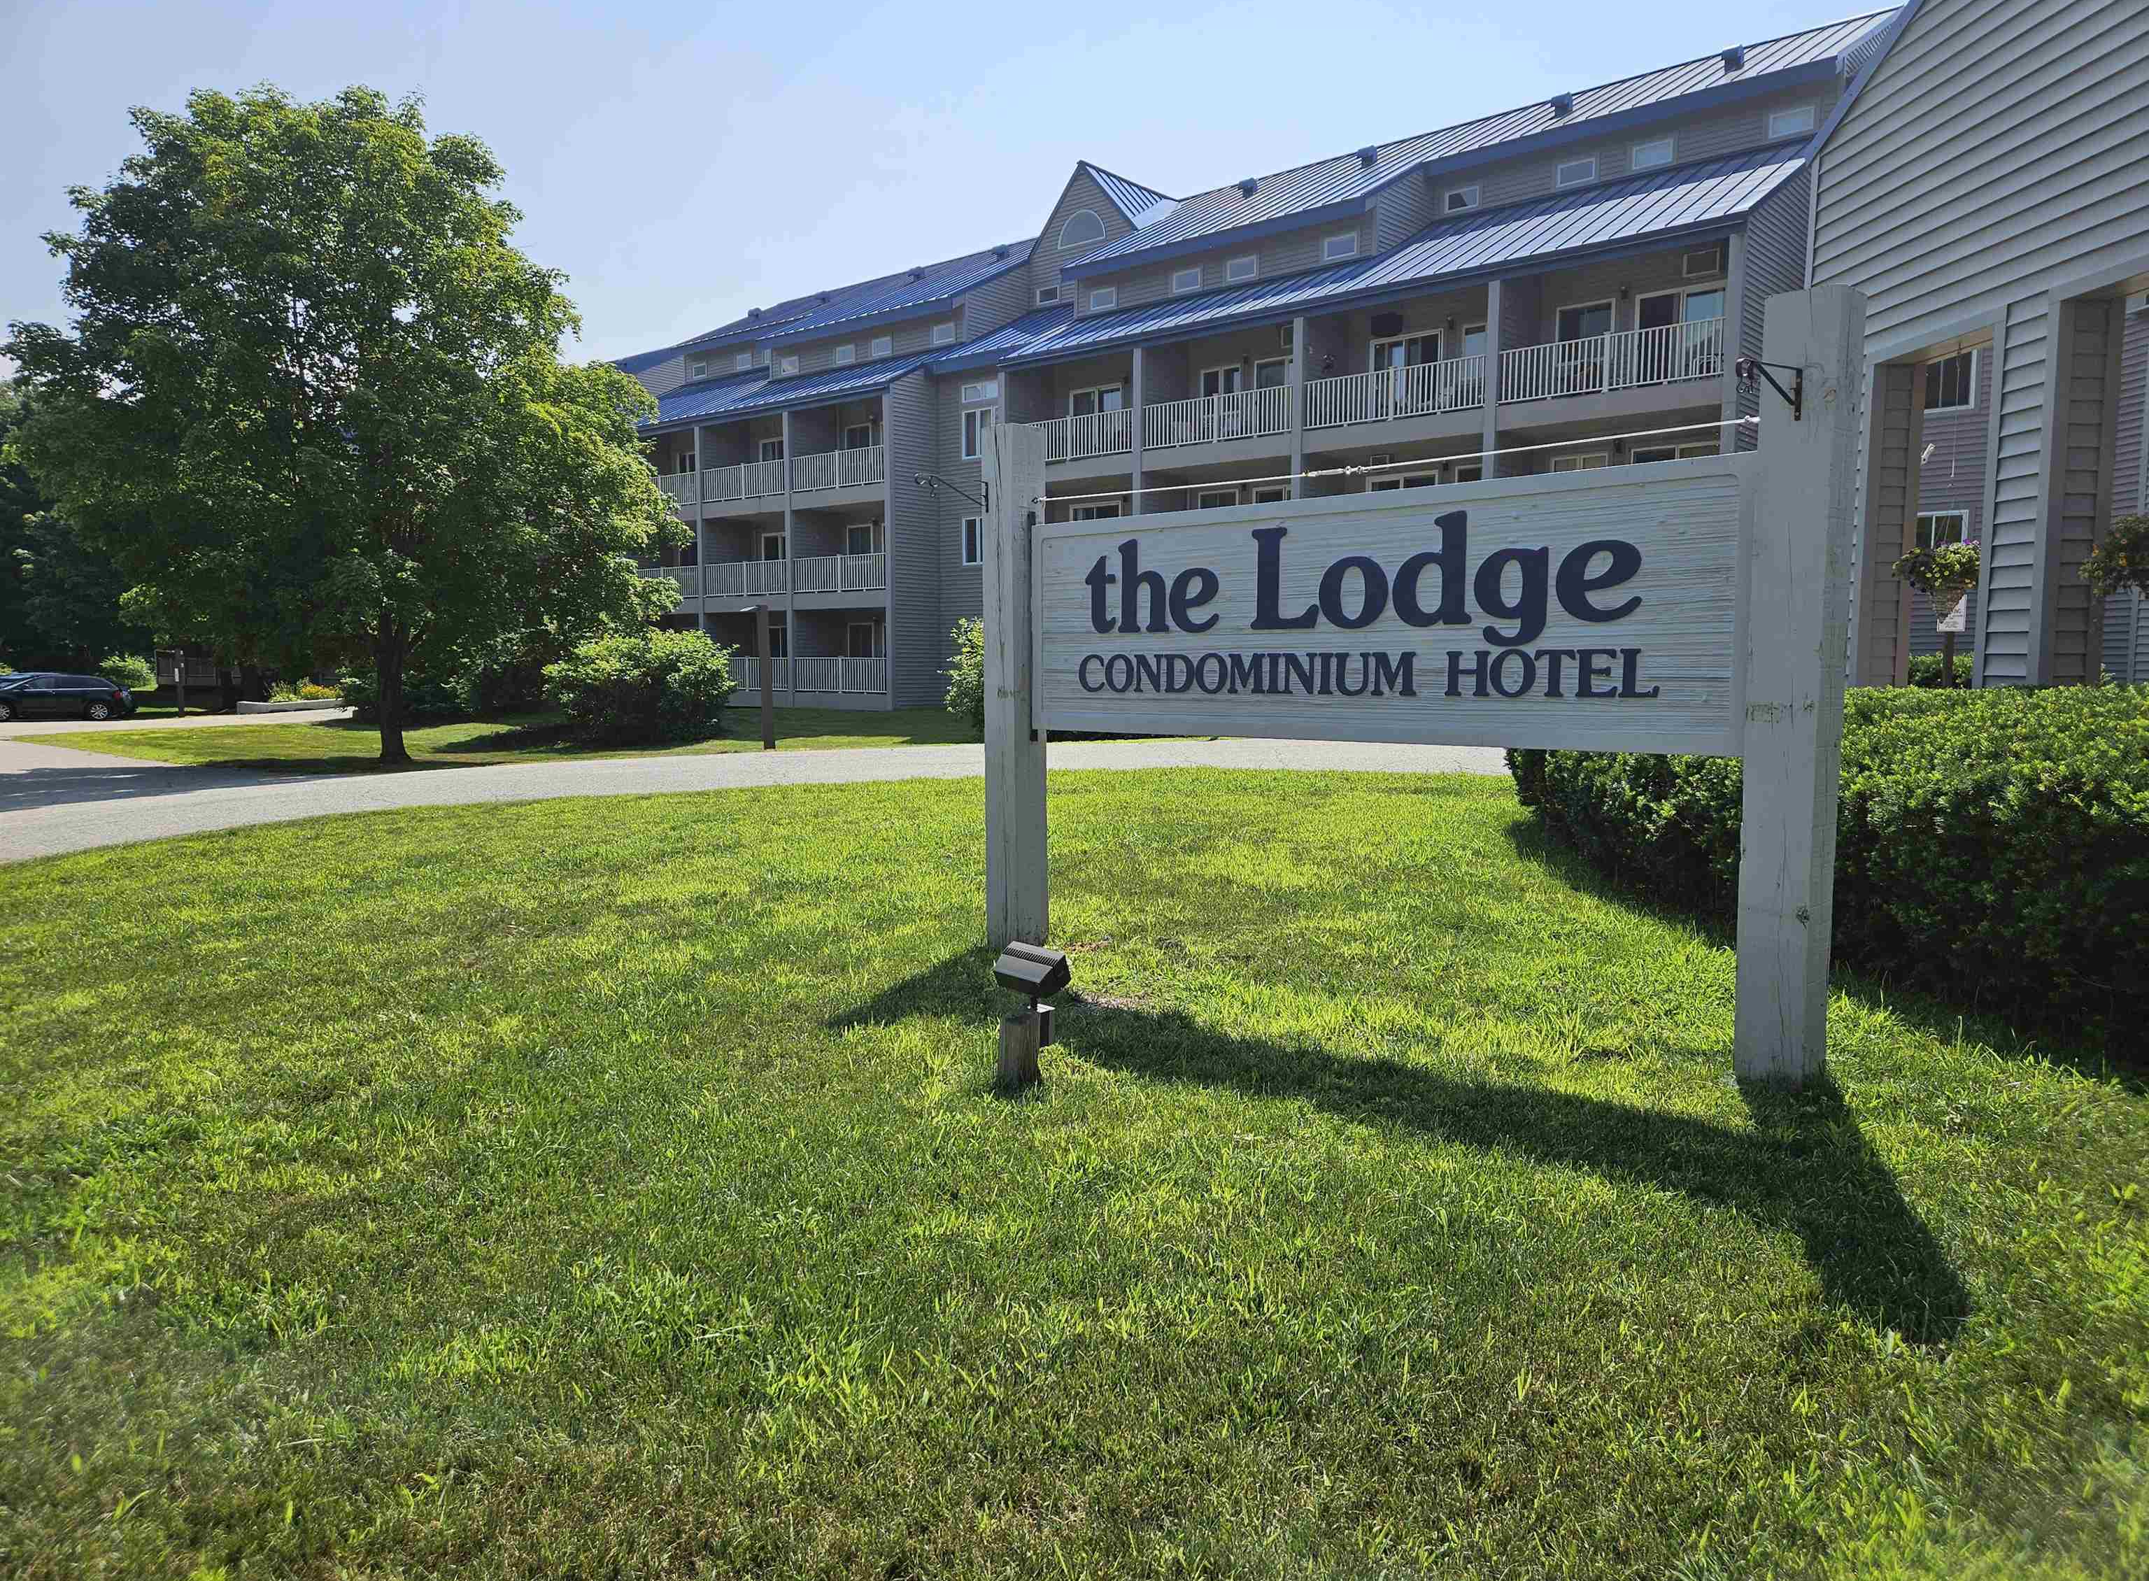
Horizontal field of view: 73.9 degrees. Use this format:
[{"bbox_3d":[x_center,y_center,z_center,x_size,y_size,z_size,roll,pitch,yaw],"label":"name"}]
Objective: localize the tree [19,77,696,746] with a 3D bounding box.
[{"bbox_3d":[-12.546,-6.262,24.849,9.900,11.400,9.600,-3,6,-26],"label":"tree"}]

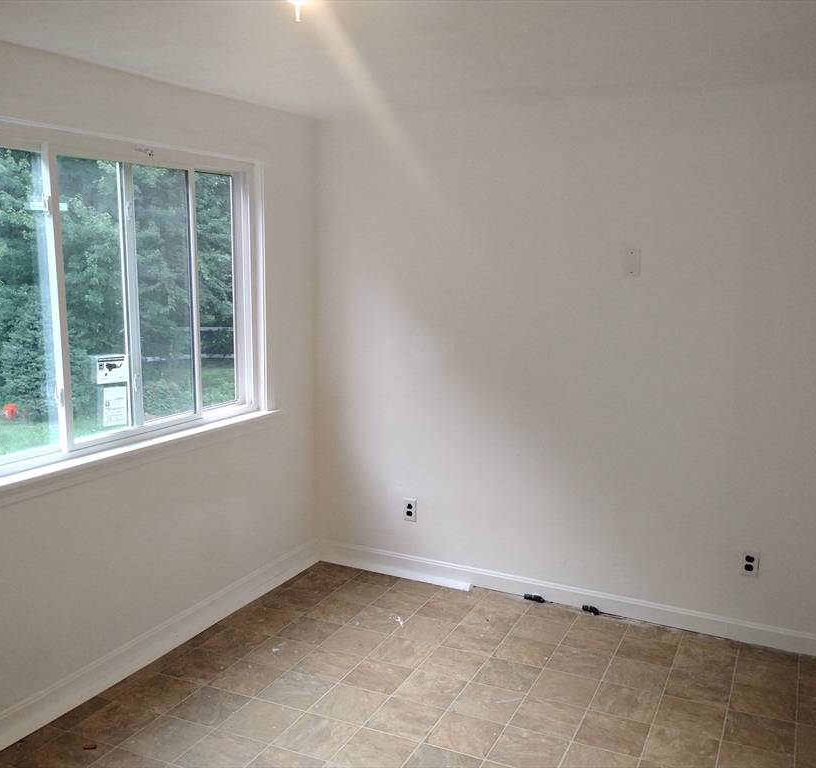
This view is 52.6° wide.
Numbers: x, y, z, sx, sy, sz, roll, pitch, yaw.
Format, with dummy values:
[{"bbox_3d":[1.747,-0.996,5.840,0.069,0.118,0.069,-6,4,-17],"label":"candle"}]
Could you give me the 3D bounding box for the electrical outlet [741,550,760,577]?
[{"bbox_3d":[1.460,0.768,3.525,0.070,0.114,0.010,4,9,26],"label":"electrical outlet"}]

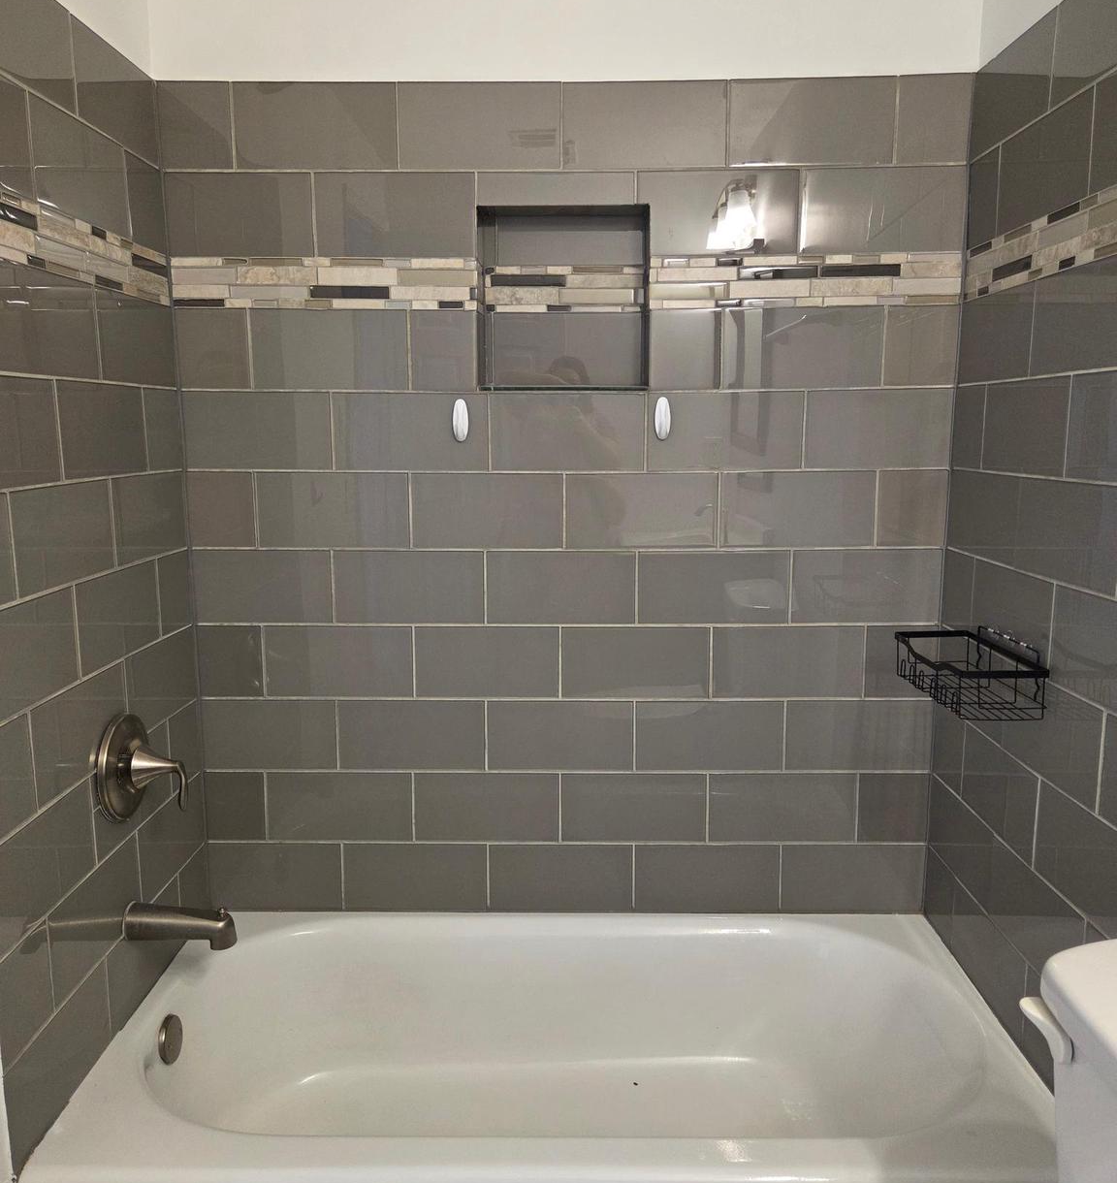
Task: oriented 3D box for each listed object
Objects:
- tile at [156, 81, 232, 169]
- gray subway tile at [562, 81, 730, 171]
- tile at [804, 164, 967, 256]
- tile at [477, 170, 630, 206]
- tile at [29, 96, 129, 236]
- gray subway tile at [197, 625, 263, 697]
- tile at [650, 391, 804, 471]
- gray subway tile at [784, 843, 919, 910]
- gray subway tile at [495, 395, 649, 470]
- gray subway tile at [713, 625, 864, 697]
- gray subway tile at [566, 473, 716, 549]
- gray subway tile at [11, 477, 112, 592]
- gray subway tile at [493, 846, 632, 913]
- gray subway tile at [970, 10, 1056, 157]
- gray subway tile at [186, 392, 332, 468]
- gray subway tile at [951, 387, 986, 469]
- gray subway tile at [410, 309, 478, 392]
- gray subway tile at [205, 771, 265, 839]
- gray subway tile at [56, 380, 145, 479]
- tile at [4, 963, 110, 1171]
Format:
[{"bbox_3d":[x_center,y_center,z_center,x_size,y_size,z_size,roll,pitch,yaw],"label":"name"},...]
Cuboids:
[{"bbox_3d":[-0.673,-0.868,1.859,0.133,0.153,0.010,0,9,1],"label":"tile"},{"bbox_3d":[0.161,-0.868,1.842,0.303,0.153,0.010,0,9,1],"label":"gray subway tile"},{"bbox_3d":[0.609,-0.715,1.860,0.303,0.152,0.010,0,9,1],"label":"tile"},{"bbox_3d":[-0.004,-0.755,1.859,0.297,0.061,0.009,0,9,1],"label":"tile"},{"bbox_3d":[-0.755,-0.666,1.567,0.010,0.149,0.304,0,9,1],"label":"tile"},{"bbox_3d":[-0.670,0.144,2.029,0.134,0.152,0.010,0,9,1],"label":"gray subway tile"},{"bbox_3d":[0.325,-0.316,1.933,0.303,0.152,0.010,0,9,1],"label":"tile"},{"bbox_3d":[0.617,0.601,2.079,0.299,0.148,0.010,0,9,1],"label":"gray subway tile"},{"bbox_3d":[0.018,-0.315,1.937,0.303,0.152,0.009,0,9,1],"label":"gray subway tile"},{"bbox_3d":[0.466,0.143,2.003,0.303,0.152,0.009,0,9,1],"label":"gray subway tile"},{"bbox_3d":[0.165,-0.159,1.953,0.302,0.151,0.010,0,10,1],"label":"gray subway tile"},{"bbox_3d":[-0.753,-0.088,1.510,0.010,0.151,0.302,0,10,1],"label":"gray subway tile"},{"bbox_3d":[0.006,0.604,2.090,0.303,0.152,0.010,0,9,1],"label":"gray subway tile"},{"bbox_3d":[0.766,-0.842,1.668,0.010,0.154,0.310,0,9,1],"label":"gray subway tile"},{"bbox_3d":[-0.589,-0.315,1.948,0.295,0.152,0.010,0,9,1],"label":"gray subway tile"},{"bbox_3d":[0.767,-0.303,1.844,0.009,0.152,0.151,0,9,1],"label":"gray subway tile"},{"bbox_3d":[-0.221,-0.467,1.920,0.129,0.152,0.010,0,9,1],"label":"gray subway tile"},{"bbox_3d":[-0.671,0.448,2.070,0.126,0.151,0.010,0,9,1],"label":"gray subway tile"},{"bbox_3d":[-0.752,-0.263,1.637,0.010,0.152,0.299,0,9,1],"label":"gray subway tile"},{"bbox_3d":[-0.756,0.701,1.503,0.010,0.147,0.294,0,9,1],"label":"tile"}]

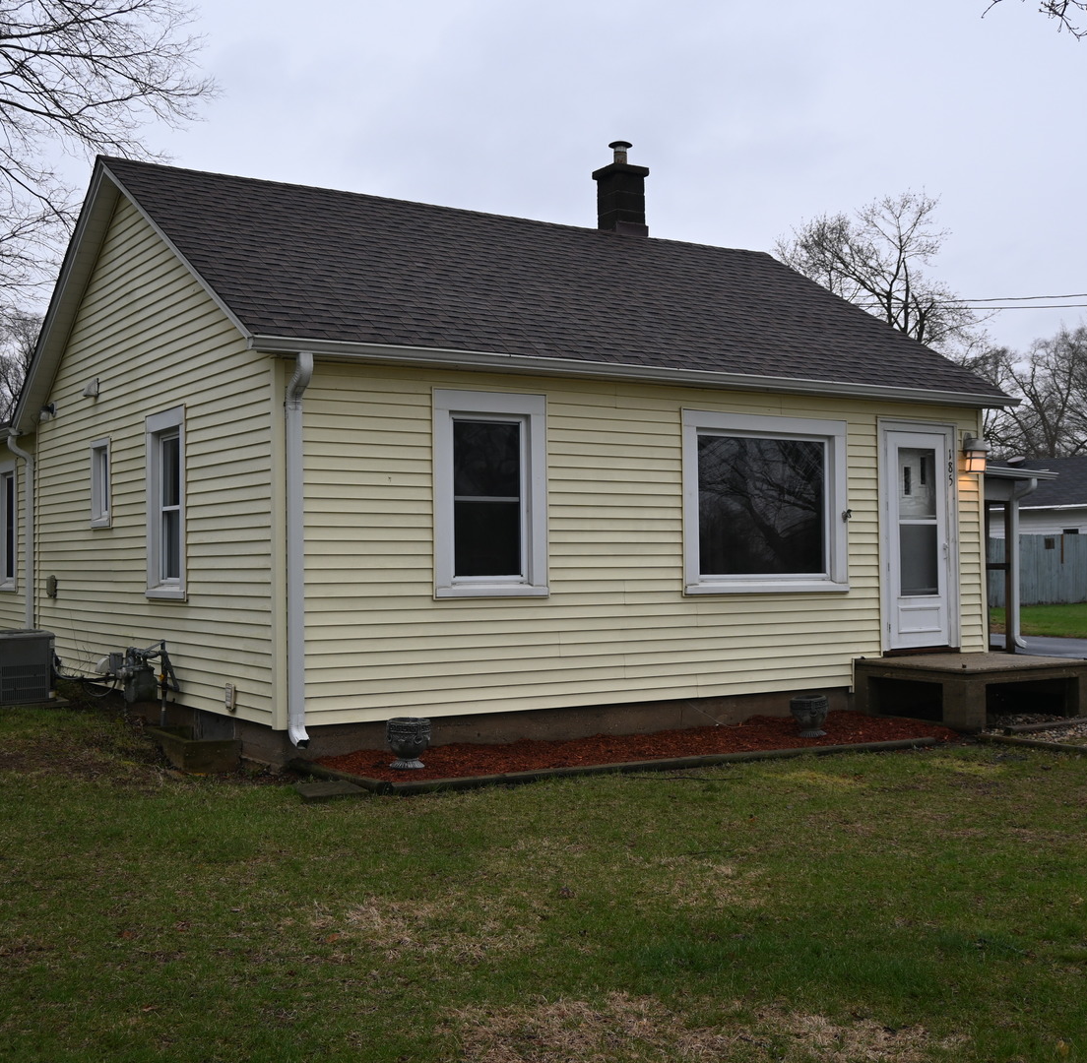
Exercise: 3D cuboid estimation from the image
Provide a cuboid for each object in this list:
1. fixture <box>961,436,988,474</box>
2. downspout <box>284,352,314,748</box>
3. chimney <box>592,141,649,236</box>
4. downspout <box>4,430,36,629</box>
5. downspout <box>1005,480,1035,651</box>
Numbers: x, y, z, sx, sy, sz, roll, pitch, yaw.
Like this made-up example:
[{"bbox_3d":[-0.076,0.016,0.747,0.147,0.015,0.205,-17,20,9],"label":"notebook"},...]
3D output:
[{"bbox_3d":[4.288,-0.764,13.598,0.220,0.395,0.180,1,-2,-34],"label":"fixture"},{"bbox_3d":[-1.693,0.132,9.547,0.100,2.713,0.255,1,-2,-34],"label":"downspout"},{"bbox_3d":[0.905,-3.958,15.961,0.470,1.187,0.480,1,-2,-34],"label":"chimney"},{"bbox_3d":[-5.898,0.142,15.523,0.295,2.540,0.110,1,-2,-34],"label":"downspout"},{"bbox_3d":[6.565,0.456,18.674,0.090,2.255,0.380,1,-2,-34],"label":"downspout"}]

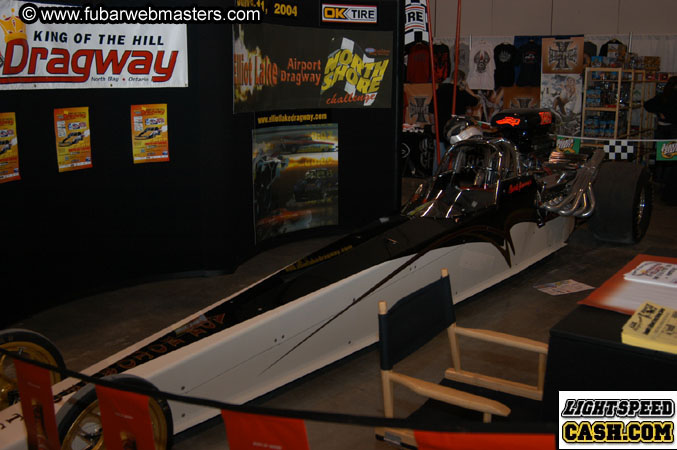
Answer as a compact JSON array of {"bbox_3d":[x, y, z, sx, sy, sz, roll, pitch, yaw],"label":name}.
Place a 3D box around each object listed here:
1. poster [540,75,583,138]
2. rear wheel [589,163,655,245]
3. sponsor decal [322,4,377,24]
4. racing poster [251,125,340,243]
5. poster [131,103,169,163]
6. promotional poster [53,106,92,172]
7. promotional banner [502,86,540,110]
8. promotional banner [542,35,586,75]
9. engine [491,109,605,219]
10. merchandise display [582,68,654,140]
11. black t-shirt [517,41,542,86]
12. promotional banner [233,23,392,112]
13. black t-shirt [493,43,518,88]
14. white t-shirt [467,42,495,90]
[{"bbox_3d":[3.669,-1.982,11.127,0.705,1.042,0.020,2,11,10],"label":"poster"},{"bbox_3d":[3.085,-0.252,7.371,0.447,0.863,0.863,9,14,37],"label":"rear wheel"},{"bbox_3d":[0.127,-2.299,7.385,0.685,0.200,0.015,-6,13,-29],"label":"sponsor decal"},{"bbox_3d":[-0.441,-0.470,7.194,1.187,1.180,0.060,-11,15,-43],"label":"racing poster"},{"bbox_3d":[-1.432,-0.696,5.163,0.287,0.444,0.015,-9,14,-35],"label":"poster"},{"bbox_3d":[-1.886,-0.613,4.822,0.015,0.444,0.287,7,14,33],"label":"promotional poster"},{"bbox_3d":[3.402,-2.265,12.607,0.660,0.620,0.030,-1,12,-2],"label":"promotional banner"},{"bbox_3d":[4.137,-3.116,12.434,0.770,0.650,0.030,-1,12,-2],"label":"promotional banner"},{"bbox_3d":[2.002,-0.627,6.801,0.900,1.050,1.100,9,14,37],"label":"engine"},{"bbox_3d":[4.494,-1.483,10.861,0.500,1.930,2.100,8,14,36],"label":"merchandise display"},{"bbox_3d":[3.124,-2.653,11.121,0.411,0.737,0.090,0,12,0],"label":"black t-shirt"},{"bbox_3d":[-0.215,-1.501,6.497,1.910,0.775,0.170,-10,15,-38],"label":"promotional banner"},{"bbox_3d":[2.756,-2.618,11.129,0.411,0.730,0.090,0,12,0],"label":"black t-shirt"},{"bbox_3d":[2.345,-2.606,11.131,0.461,0.770,0.090,0,12,0],"label":"white t-shirt"}]

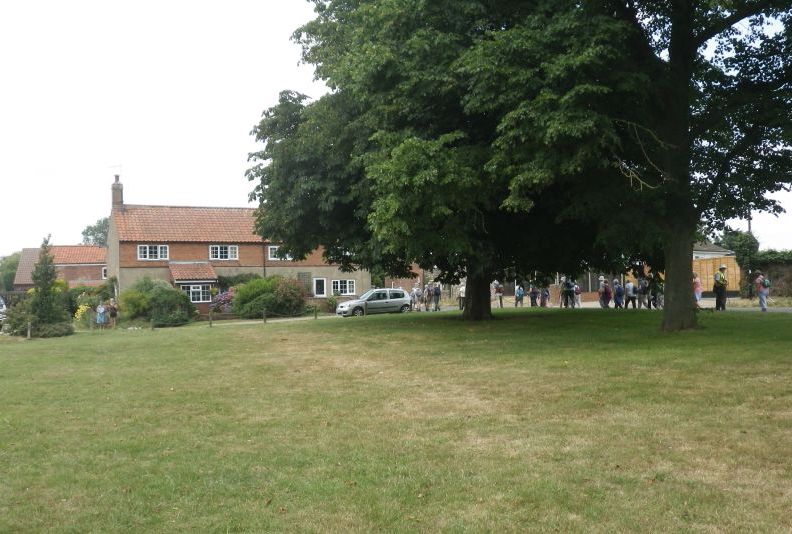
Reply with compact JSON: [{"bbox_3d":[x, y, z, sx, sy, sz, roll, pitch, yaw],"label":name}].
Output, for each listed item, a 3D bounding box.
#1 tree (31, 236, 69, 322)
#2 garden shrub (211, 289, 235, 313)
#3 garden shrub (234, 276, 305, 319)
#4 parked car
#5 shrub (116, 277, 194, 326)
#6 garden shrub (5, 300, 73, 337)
[{"bbox_3d":[-15.188,0.659,31.000,1.600,4.176,1.600,-1,-1,-26],"label":"tree"},{"bbox_3d":[-9.485,1.922,39.000,1.400,1.466,1.300,-1,-1,-14],"label":"garden shrub"},{"bbox_3d":[-6.996,1.673,39.000,3.850,2.240,3.000,-1,-1,-10],"label":"garden shrub"},{"bbox_3d":[-1.070,1.770,35.400,3.800,1.420,1.650,-3,0,-20],"label":"parked car"},{"bbox_3d":[-12.671,1.784,37.000,3.950,2.518,3.000,-1,-1,-19],"label":"shrub"},{"bbox_3d":[-15.065,2.145,29.800,2.750,1.458,2.500,-1,-1,-27],"label":"garden shrub"}]

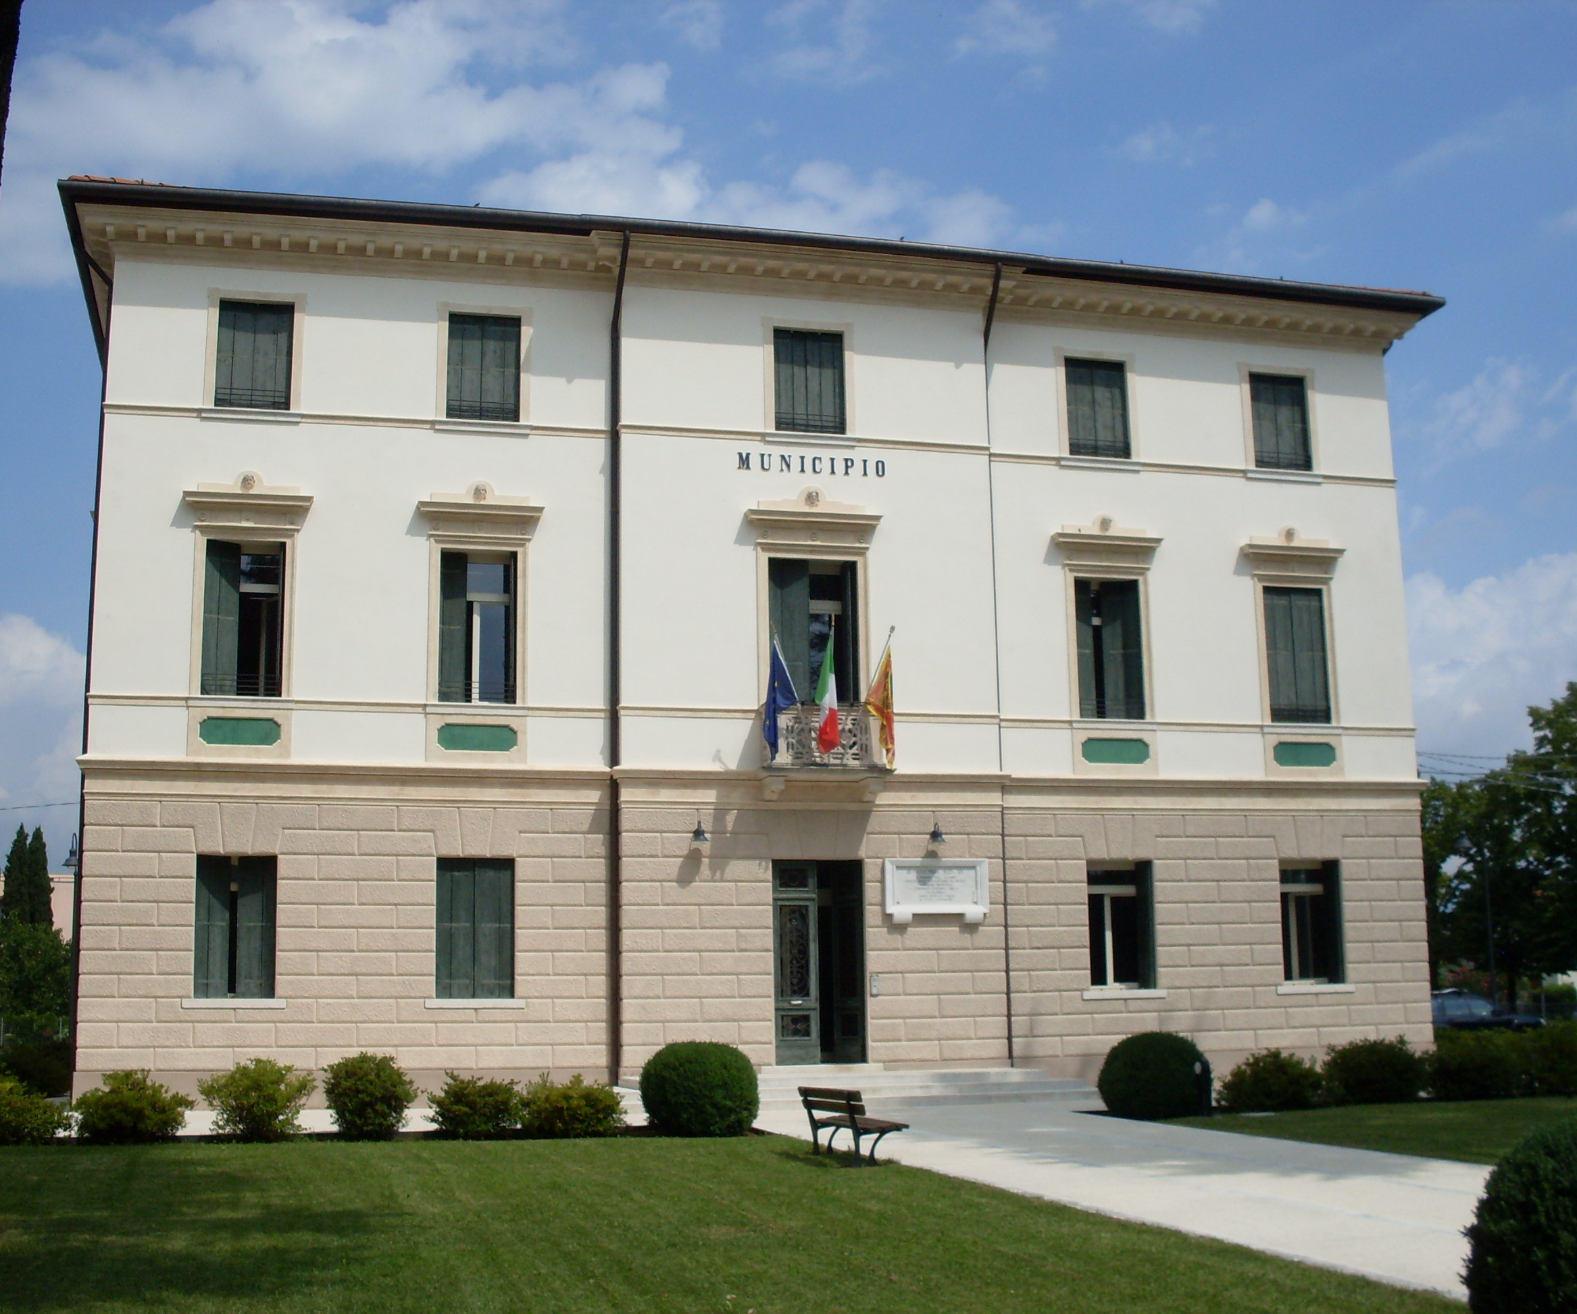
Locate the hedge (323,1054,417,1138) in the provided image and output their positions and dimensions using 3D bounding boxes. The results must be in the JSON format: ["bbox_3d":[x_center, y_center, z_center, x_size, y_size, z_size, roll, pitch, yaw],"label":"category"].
[{"bbox_3d":[-4.935,5.194,22.700,1.099,1.018,1.050,2,-11,-14],"label":"hedge"}]

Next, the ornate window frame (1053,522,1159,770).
[{"bbox_3d":[5.859,-0.231,35.037,2.030,4.760,0.400,2,-11,-14],"label":"ornate window frame"}]

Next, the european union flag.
[{"bbox_3d":[-0.127,0.603,29.743,0.589,1.932,0.450,2,-11,-14],"label":"european union flag"}]

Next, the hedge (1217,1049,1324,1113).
[{"bbox_3d":[6.388,5.603,25.444,1.404,0.777,1.263,2,-11,-15],"label":"hedge"}]

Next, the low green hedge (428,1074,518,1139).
[{"bbox_3d":[-4.060,5.762,24.773,1.189,0.804,1.100,2,-11,-14],"label":"low green hedge"}]

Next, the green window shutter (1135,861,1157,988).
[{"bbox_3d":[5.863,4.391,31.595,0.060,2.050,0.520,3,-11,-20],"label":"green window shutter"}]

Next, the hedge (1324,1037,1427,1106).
[{"bbox_3d":[7.973,5.636,26.189,1.407,0.873,1.266,2,-11,-15],"label":"hedge"}]

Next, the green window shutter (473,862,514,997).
[{"bbox_3d":[-4.810,4.461,31.549,0.624,2.241,0.060,2,-11,-14],"label":"green window shutter"}]

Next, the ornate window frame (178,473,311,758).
[{"bbox_3d":[-8.831,-0.737,31.265,2.030,4.730,0.400,2,-11,-14],"label":"ornate window frame"}]

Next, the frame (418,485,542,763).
[{"bbox_3d":[-4.788,-0.508,29.766,1.910,4.387,0.400,2,-11,-14],"label":"frame"}]

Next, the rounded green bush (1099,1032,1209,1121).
[{"bbox_3d":[4.781,5.519,25.300,1.404,1.171,1.400,2,-11,-14],"label":"rounded green bush"}]

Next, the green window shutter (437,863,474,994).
[{"bbox_3d":[-4.935,4.031,28.541,0.563,2.024,0.050,2,-11,-15],"label":"green window shutter"}]

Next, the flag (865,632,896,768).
[{"bbox_3d":[1.405,0.639,29.463,0.425,2.150,0.400,2,-11,-15],"label":"flag"}]

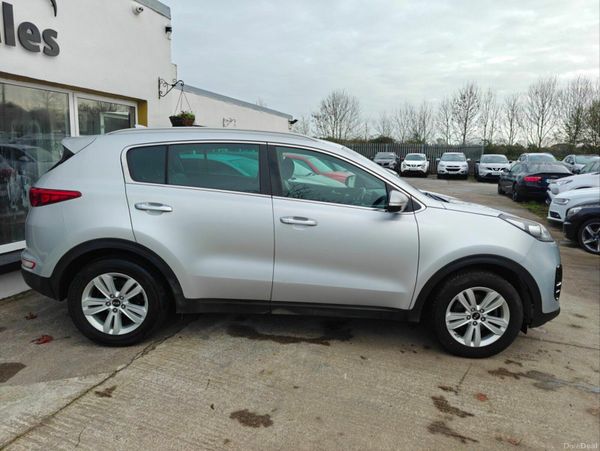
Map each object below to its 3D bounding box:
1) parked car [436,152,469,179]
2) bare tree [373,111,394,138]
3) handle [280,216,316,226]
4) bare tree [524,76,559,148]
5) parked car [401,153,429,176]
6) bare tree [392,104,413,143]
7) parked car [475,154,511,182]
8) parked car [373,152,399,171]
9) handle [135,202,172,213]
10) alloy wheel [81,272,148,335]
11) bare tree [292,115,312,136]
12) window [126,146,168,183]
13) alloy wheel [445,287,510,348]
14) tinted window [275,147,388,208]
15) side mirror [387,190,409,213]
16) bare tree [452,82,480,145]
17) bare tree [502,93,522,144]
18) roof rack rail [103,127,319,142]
[{"bbox_3d":[10.160,-3.983,27.500,1.840,1.660,4.410,6,11,19],"label":"parked car"},{"bbox_3d":[11.139,-11.955,56.721,2.964,7.194,2.964,2,10,0],"label":"bare tree"},{"bbox_3d":[-0.005,-0.029,2.921,0.250,0.055,0.050,2,11,-1],"label":"handle"},{"bbox_3d":[24.922,-10.043,42.683,3.410,10.000,3.410,6,11,16],"label":"bare tree"},{"bbox_3d":[7.955,-4.143,28.545,1.765,1.565,4.135,5,11,17],"label":"parked car"},{"bbox_3d":[13.177,-11.849,54.696,2.595,7.824,2.595,2,10,0],"label":"bare tree"},{"bbox_3d":[12.292,-3.705,26.500,1.820,1.600,4.380,6,11,19],"label":"parked car"},{"bbox_3d":[6.392,-4.647,30.930,1.830,1.620,4.400,5,11,16],"label":"parked car"},{"bbox_3d":[-1.019,-0.128,2.908,0.255,0.055,0.050,2,11,-1],"label":"handle"},{"bbox_3d":[-1.348,0.564,3.121,0.470,0.470,0.180,2,11,-1],"label":"alloy wheel"},{"bbox_3d":[0.277,-13.615,64.611,3.074,7.010,3.074,2,10,0],"label":"bare tree"},{"bbox_3d":[-1.091,-0.434,2.959,0.290,0.270,0.050,2,-4,-1],"label":"window"},{"bbox_3d":[1.320,0.666,3.167,0.470,0.470,0.180,2,11,-1],"label":"alloy wheel"},{"bbox_3d":[0.225,-0.354,3.046,0.830,0.440,0.080,2,-11,-1],"label":"tinted window"},{"bbox_3d":[0.671,-0.167,2.877,0.130,0.150,0.210,2,11,-1],"label":"side mirror"},{"bbox_3d":[17.970,-10.429,44.682,2.940,9.440,2.940,6,11,16],"label":"bare tree"},{"bbox_3d":[22.911,-9.720,44.809,2.100,8.440,2.100,6,11,16],"label":"bare tree"},{"bbox_3d":[-0.649,-0.682,3.103,1.590,0.085,0.060,2,11,-1],"label":"roof rack rail"}]

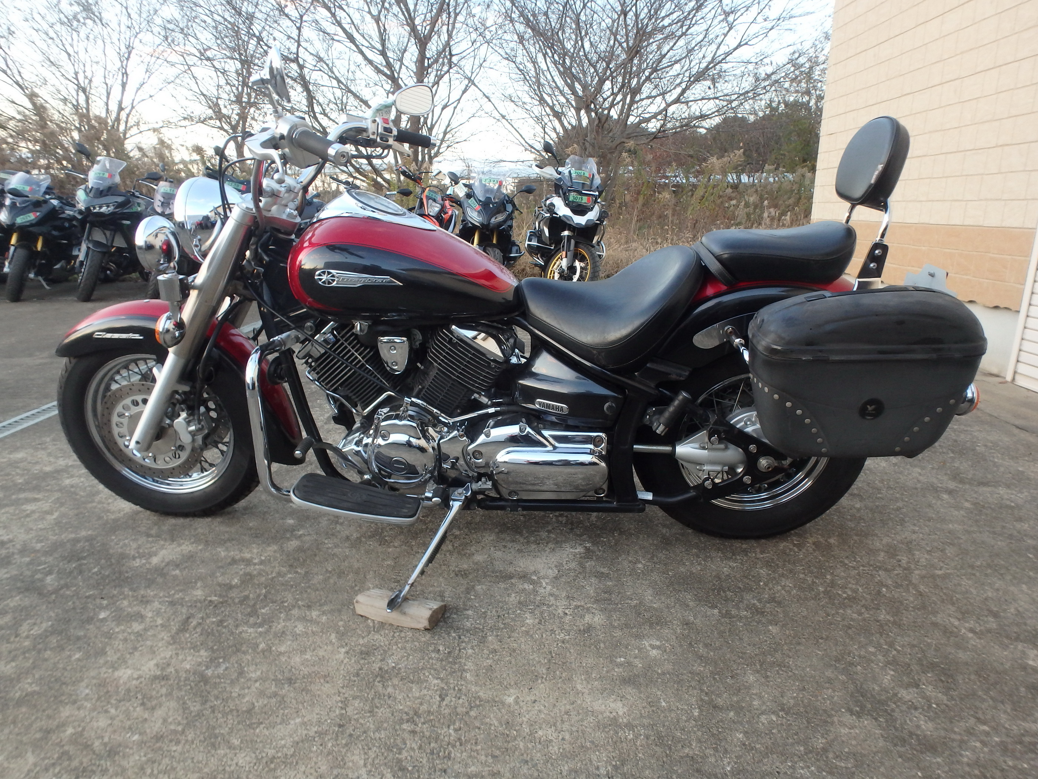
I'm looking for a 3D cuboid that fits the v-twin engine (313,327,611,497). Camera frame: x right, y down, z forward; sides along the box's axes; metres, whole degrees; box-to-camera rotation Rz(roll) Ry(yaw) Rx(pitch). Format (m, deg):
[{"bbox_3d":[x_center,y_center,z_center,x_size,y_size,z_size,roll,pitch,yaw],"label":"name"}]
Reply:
[{"bbox_3d":[-0.144,0.005,1.729,0.760,0.450,0.400,1,23,3],"label":"v-twin engine"}]

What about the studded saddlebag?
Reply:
[{"bbox_3d":[0.697,-0.033,1.318,0.440,0.340,0.210,1,20,6],"label":"studded saddlebag"}]

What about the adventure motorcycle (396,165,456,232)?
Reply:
[{"bbox_3d":[-0.901,-1.658,6.808,0.820,1.250,2.170,5,16,-6],"label":"adventure motorcycle"}]

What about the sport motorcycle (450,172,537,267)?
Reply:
[{"bbox_3d":[-0.276,-1.763,7.037,0.900,1.270,2.120,5,16,1],"label":"sport motorcycle"}]

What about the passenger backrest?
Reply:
[{"bbox_3d":[0.808,-0.518,1.444,0.055,0.190,0.225,12,23,-1],"label":"passenger backrest"}]

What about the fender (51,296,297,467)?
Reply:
[{"bbox_3d":[-0.932,-0.036,1.766,0.655,0.440,0.180,1,23,3],"label":"fender"}]

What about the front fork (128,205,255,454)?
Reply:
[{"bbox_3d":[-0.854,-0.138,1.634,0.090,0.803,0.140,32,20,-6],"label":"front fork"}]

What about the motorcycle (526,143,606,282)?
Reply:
[{"bbox_3d":[0.460,-1.807,6.919,0.940,1.480,2.220,4,16,-5],"label":"motorcycle"}]

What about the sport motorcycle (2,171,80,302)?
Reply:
[{"bbox_3d":[-5.547,-1.788,7.319,0.860,1.330,2.120,-1,15,-19],"label":"sport motorcycle"}]

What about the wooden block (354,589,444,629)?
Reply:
[{"bbox_3d":[-0.279,0.502,1.465,0.188,0.043,0.069,5,17,17],"label":"wooden block"}]

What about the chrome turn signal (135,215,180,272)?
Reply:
[{"bbox_3d":[-0.815,-0.332,1.431,0.105,0.125,0.125,1,23,3],"label":"chrome turn signal"}]

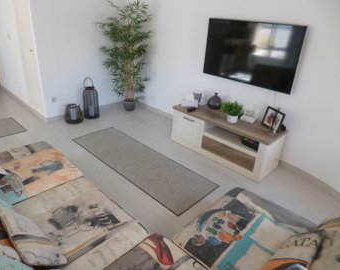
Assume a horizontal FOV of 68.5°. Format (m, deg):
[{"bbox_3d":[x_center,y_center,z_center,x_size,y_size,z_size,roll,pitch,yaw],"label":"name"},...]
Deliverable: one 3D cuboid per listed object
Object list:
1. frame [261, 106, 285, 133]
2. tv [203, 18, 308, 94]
[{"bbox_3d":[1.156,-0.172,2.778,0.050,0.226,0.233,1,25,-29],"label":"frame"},{"bbox_3d":[0.881,-0.926,2.832,0.060,0.656,1.147,-22,36,-40],"label":"tv"}]

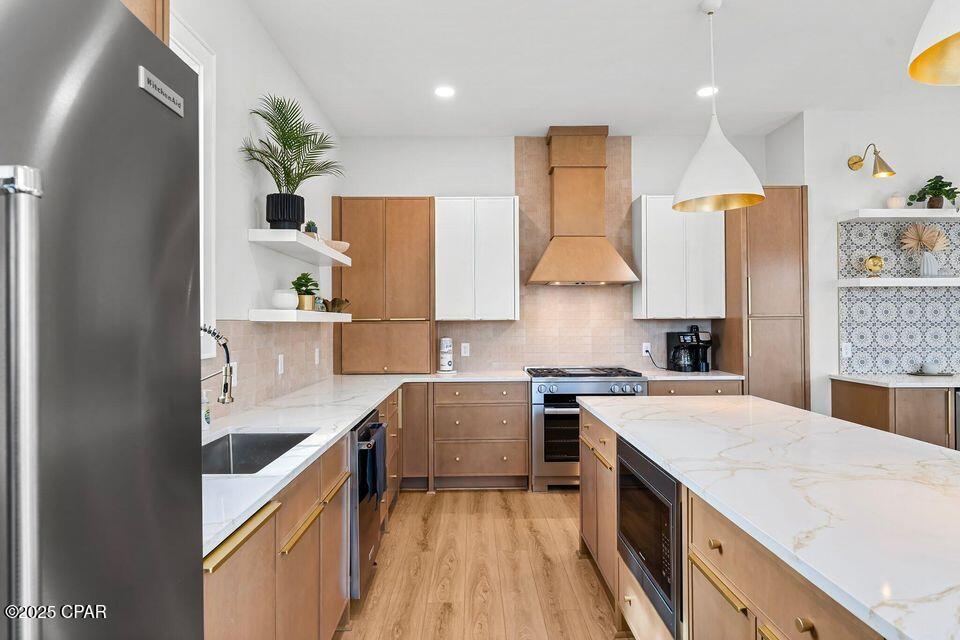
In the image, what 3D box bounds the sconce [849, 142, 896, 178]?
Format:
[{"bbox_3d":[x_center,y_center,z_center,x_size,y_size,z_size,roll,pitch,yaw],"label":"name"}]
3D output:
[{"bbox_3d":[3.052,-1.234,3.980,0.150,0.280,0.340,0,0,-1],"label":"sconce"}]

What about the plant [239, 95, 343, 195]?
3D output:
[{"bbox_3d":[-0.974,-0.954,2.751,0.440,0.545,0.500,0,0,-1],"label":"plant"}]

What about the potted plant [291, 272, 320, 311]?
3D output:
[{"bbox_3d":[-1.107,-0.171,3.185,0.170,0.237,0.180,0,0,-1],"label":"potted plant"}]

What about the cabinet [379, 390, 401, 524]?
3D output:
[{"bbox_3d":[-0.932,0.954,3.483,0.615,0.907,1.000,0,0,-1],"label":"cabinet"}]

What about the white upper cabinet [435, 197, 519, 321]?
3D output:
[{"bbox_3d":[-0.029,-0.528,4.520,0.730,1.067,0.345,0,0,-1],"label":"white upper cabinet"}]

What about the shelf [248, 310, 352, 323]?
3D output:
[{"bbox_3d":[-1.089,-0.019,3.253,0.253,0.059,1.205,0,0,-1],"label":"shelf"}]

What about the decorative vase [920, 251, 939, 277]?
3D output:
[{"bbox_3d":[3.550,-0.442,4.023,0.120,0.210,0.120,0,0,-1],"label":"decorative vase"}]

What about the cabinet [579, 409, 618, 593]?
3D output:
[{"bbox_3d":[0.896,0.920,2.561,0.610,0.874,0.745,0,0,-1],"label":"cabinet"}]

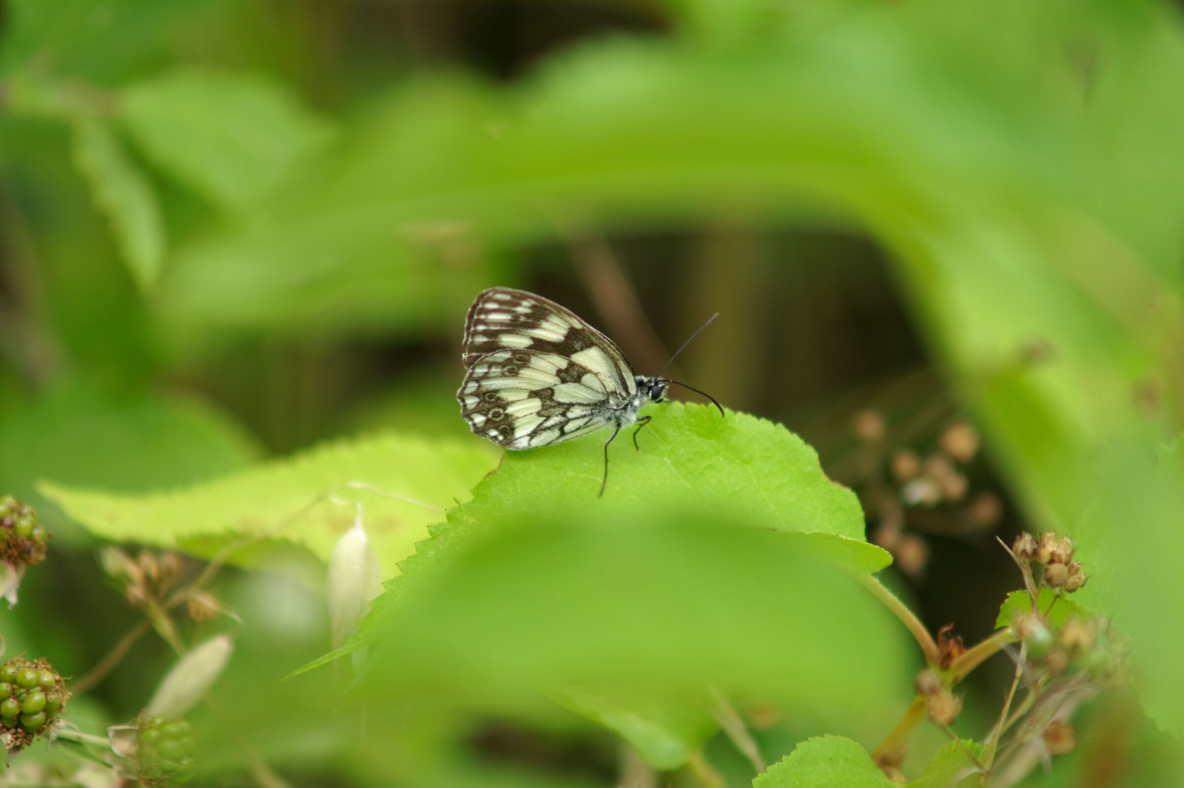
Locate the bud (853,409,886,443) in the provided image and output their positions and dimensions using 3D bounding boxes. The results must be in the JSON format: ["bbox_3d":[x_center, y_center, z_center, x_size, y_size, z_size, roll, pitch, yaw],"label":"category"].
[{"bbox_3d":[0.038,0.004,1.420,0.004,0.004,0.004,0,18,0],"label":"bud"}]

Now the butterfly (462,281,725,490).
[{"bbox_3d":[0.000,0.000,1.410,0.035,0.025,0.012,-4,13,11],"label":"butterfly"}]

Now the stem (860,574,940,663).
[{"bbox_3d":[0.042,0.030,1.410,0.003,0.015,0.003,-39,0,0],"label":"stem"}]

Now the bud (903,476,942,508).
[{"bbox_3d":[0.045,0.013,1.410,0.005,0.004,0.004,0,18,0],"label":"bud"}]

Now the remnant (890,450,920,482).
[{"bbox_3d":[0.044,0.010,1.460,0.004,0.004,0.004,0,14,0],"label":"remnant"}]

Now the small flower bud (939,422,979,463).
[{"bbox_3d":[0.050,0.007,1.415,0.005,0.005,0.005,0,18,0],"label":"small flower bud"}]

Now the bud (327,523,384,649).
[{"bbox_3d":[-0.031,0.026,1.370,0.007,0.018,0.005,3,14,0],"label":"bud"}]

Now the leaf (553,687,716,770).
[{"bbox_3d":[0.006,0.046,1.425,0.020,0.008,0.014,-4,15,-17],"label":"leaf"}]

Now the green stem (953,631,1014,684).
[{"bbox_3d":[0.053,0.036,1.410,0.010,0.002,0.002,-36,0,0],"label":"green stem"}]

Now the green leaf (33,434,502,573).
[{"bbox_3d":[-0.041,0.015,1.390,0.067,0.014,0.040,2,26,-1],"label":"green leaf"}]

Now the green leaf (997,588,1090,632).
[{"bbox_3d":[0.059,0.028,1.350,0.013,0.005,0.010,0,28,0],"label":"green leaf"}]

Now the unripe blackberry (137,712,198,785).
[{"bbox_3d":[-0.058,0.048,1.415,0.008,0.009,0.009,0,14,0],"label":"unripe blackberry"}]

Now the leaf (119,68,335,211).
[{"bbox_3d":[-0.054,-0.038,1.540,0.030,0.007,0.025,9,41,2],"label":"leaf"}]

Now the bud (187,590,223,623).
[{"bbox_3d":[-0.054,0.030,1.450,0.005,0.004,0.004,-8,16,-30],"label":"bud"}]

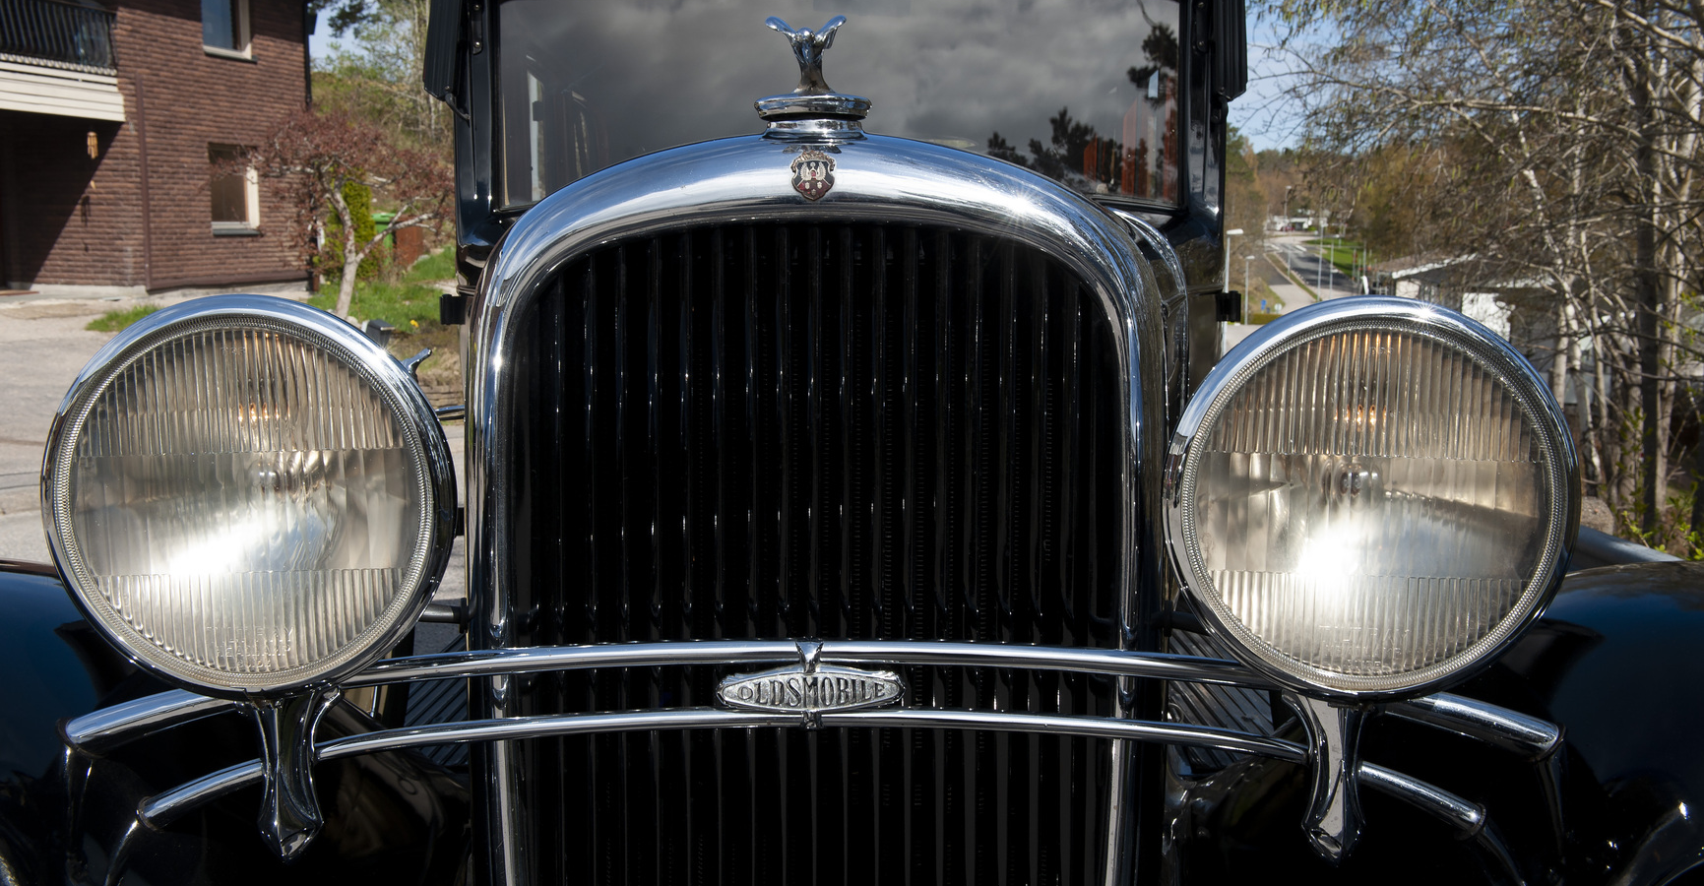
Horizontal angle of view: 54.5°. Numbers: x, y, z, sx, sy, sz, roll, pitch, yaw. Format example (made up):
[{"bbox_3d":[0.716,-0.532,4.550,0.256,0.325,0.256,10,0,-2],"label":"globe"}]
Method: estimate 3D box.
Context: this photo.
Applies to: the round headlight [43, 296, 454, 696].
[{"bbox_3d":[-0.411,0.026,1.214,0.278,0.278,0.200,0,7,0],"label":"round headlight"}]

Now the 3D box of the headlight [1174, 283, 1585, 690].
[{"bbox_3d":[0.356,0.026,1.214,0.278,0.278,0.200,0,7,0],"label":"headlight"}]

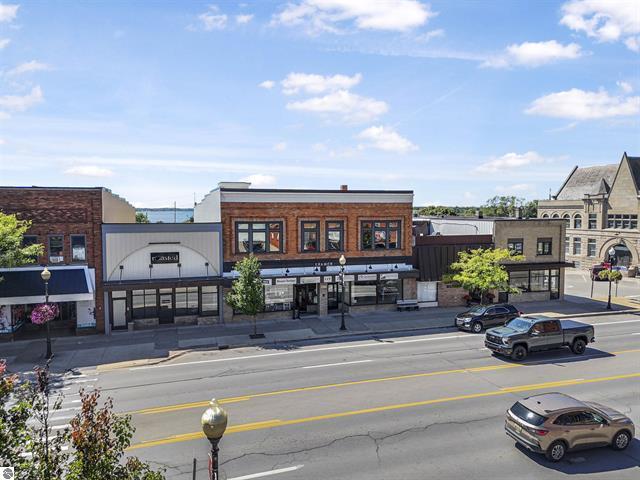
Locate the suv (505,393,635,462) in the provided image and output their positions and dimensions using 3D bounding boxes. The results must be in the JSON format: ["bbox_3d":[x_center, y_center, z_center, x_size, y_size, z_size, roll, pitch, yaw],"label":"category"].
[{"bbox_3d":[8.895,6.435,15.876,4.580,1.680,1.880,-1,4,-15],"label":"suv"}]

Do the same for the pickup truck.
[{"bbox_3d":[12.876,5.584,25.958,6.300,2.000,2.080,-1,4,-15],"label":"pickup truck"}]

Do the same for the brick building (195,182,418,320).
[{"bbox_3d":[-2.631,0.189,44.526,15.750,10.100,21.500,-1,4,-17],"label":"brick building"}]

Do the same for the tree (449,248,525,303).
[{"bbox_3d":[12.640,3.265,33.733,5.400,5.274,5.400,-1,4,-17],"label":"tree"}]

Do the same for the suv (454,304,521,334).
[{"bbox_3d":[11.774,5.394,31.146,4.750,1.680,1.840,-1,4,-16],"label":"suv"}]

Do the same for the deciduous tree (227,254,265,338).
[{"bbox_3d":[-4.772,3.610,28.586,2.400,5.339,2.400,-1,4,-17],"label":"deciduous tree"}]

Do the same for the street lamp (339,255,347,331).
[{"bbox_3d":[1.589,3.583,30.302,0.520,5.141,0.520,0,4,0],"label":"street lamp"}]

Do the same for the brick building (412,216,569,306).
[{"bbox_3d":[13.361,1.410,46.087,15.300,7.400,16.000,-1,4,-17],"label":"brick building"}]

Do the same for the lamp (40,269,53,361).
[{"bbox_3d":[-15.093,4.024,24.486,0.580,5.101,0.580,-1,4,-17],"label":"lamp"}]

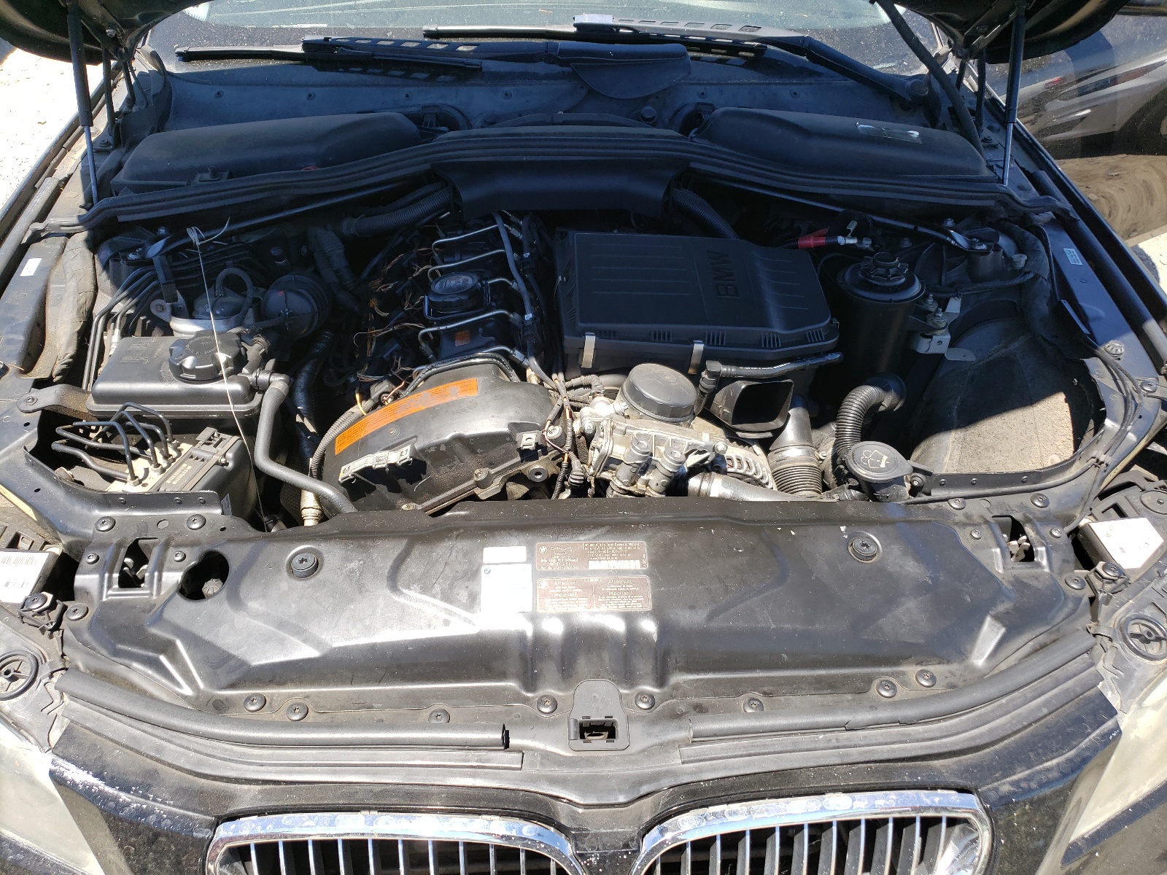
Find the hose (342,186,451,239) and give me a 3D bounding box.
[{"bbox_3d":[-0.276,-0.340,1.307,0.175,0.080,0.050,-1,40,-2],"label":"hose"}]

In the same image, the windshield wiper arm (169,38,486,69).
[{"bbox_3d":[-0.459,-0.692,1.585,0.570,0.040,0.045,4,40,4],"label":"windshield wiper arm"}]

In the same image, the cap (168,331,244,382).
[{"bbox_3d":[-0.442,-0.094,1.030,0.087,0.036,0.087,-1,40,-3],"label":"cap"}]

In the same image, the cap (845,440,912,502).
[{"bbox_3d":[0.342,0.040,1.015,0.074,0.040,0.066,-1,40,-3],"label":"cap"}]

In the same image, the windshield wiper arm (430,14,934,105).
[{"bbox_3d":[0.160,-0.670,1.561,0.880,0.100,0.110,-1,40,-2],"label":"windshield wiper arm"}]

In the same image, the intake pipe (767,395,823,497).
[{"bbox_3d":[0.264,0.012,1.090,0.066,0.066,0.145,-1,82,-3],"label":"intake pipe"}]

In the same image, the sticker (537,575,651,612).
[{"bbox_3d":[0.011,0.164,0.915,0.119,0.002,0.044,-1,52,-3],"label":"sticker"}]

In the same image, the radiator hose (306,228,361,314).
[{"bbox_3d":[-0.400,-0.264,1.404,0.080,0.120,0.080,-1,40,-2],"label":"radiator hose"}]

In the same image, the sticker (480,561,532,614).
[{"bbox_3d":[-0.071,0.138,0.805,0.047,0.001,0.055,-1,45,-2],"label":"sticker"}]

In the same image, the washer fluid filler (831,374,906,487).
[{"bbox_3d":[0.363,-0.009,1.120,0.090,0.115,0.095,-1,40,-3],"label":"washer fluid filler"}]

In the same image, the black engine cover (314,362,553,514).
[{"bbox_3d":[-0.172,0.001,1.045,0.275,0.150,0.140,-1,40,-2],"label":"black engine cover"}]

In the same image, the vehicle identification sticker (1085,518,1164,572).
[{"bbox_3d":[0.616,0.120,0.986,0.071,0.002,0.069,-4,40,-6],"label":"vehicle identification sticker"}]

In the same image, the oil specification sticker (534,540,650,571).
[{"bbox_3d":[0.008,0.112,0.831,0.105,0.001,0.032,-1,45,-2],"label":"oil specification sticker"}]

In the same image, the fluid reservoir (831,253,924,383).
[{"bbox_3d":[0.388,-0.174,1.159,0.113,0.185,0.113,-1,40,-2],"label":"fluid reservoir"}]

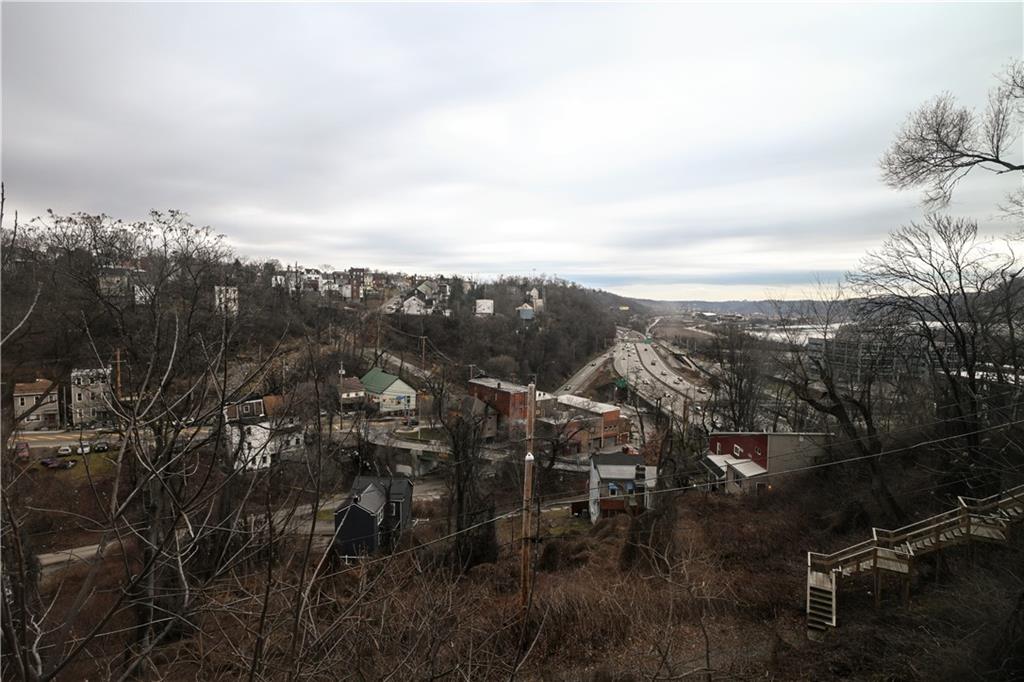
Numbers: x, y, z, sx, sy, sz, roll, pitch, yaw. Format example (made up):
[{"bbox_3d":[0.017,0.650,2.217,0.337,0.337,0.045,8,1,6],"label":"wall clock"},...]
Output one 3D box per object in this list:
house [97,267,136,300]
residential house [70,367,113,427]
[{"bbox_3d":[-119.364,-16.986,154.949,8.000,9.000,8.000,-2,4,-23],"label":"house"},{"bbox_3d":[-83.032,10.956,102.535,6.000,11.000,8.000,-2,4,-25],"label":"residential house"}]

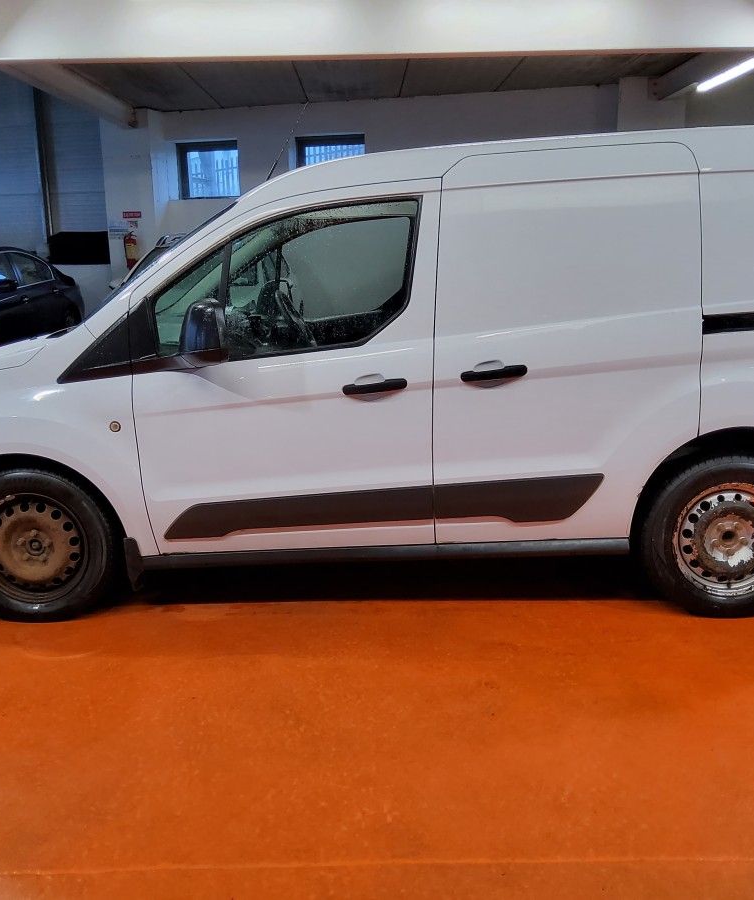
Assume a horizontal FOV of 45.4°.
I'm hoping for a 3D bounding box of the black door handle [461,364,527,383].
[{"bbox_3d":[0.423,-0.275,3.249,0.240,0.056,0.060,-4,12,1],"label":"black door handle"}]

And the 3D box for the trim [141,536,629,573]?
[{"bbox_3d":[0.026,0.400,3.443,1.860,0.100,0.085,-2,12,1],"label":"trim"}]

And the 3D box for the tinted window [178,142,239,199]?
[{"bbox_3d":[-2.395,-4.021,12.967,1.000,0.780,0.100,3,13,16],"label":"tinted window"}]

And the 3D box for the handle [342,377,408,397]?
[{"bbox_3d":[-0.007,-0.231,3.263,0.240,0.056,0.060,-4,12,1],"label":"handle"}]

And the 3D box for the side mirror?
[{"bbox_3d":[-0.613,-0.410,3.183,0.155,0.235,0.220,-1,12,1],"label":"side mirror"}]

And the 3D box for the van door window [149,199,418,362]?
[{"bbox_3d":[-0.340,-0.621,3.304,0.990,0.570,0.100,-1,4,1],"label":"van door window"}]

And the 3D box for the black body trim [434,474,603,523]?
[{"bbox_3d":[0.524,0.181,3.349,0.625,0.180,0.035,-1,13,2],"label":"black body trim"}]

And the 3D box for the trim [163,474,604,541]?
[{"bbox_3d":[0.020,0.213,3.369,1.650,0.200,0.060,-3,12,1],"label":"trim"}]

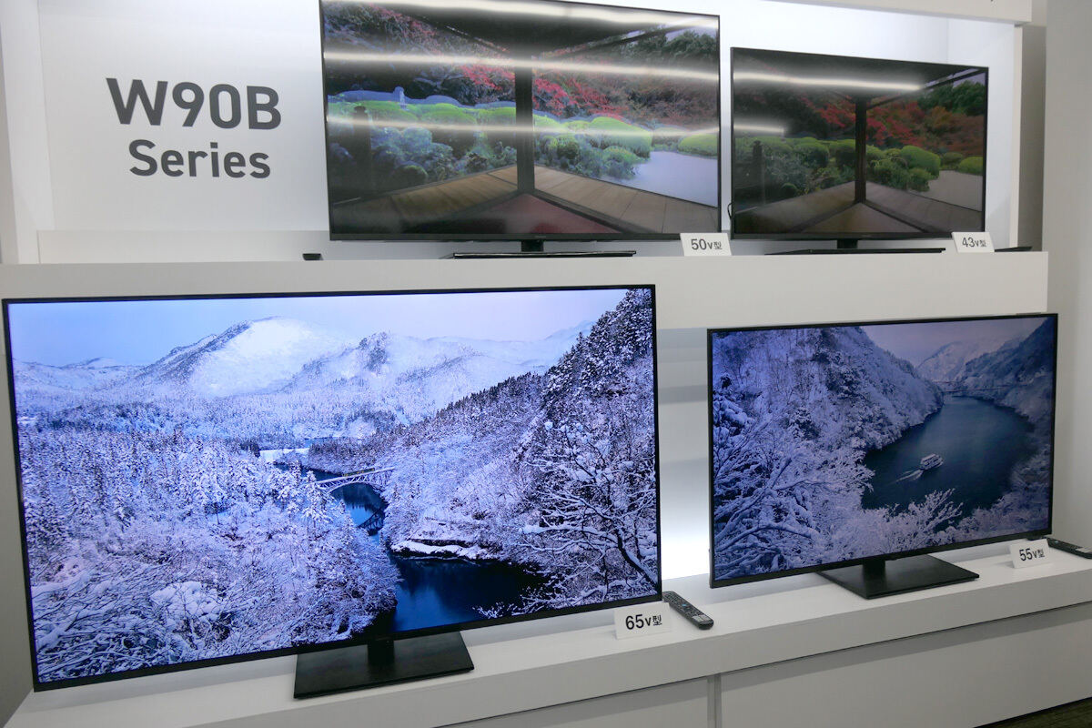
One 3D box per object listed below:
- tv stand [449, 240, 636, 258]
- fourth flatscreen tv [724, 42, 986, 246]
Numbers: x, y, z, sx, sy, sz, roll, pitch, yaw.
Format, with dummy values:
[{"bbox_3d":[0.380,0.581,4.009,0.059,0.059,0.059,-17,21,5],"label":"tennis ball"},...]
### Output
[{"bbox_3d":[-0.025,-0.323,2.053,0.490,0.060,0.220,-3,5,-15],"label":"tv stand"},{"bbox_3d":[0.998,-0.674,2.320,0.963,0.562,0.075,-3,5,-16],"label":"fourth flatscreen tv"}]

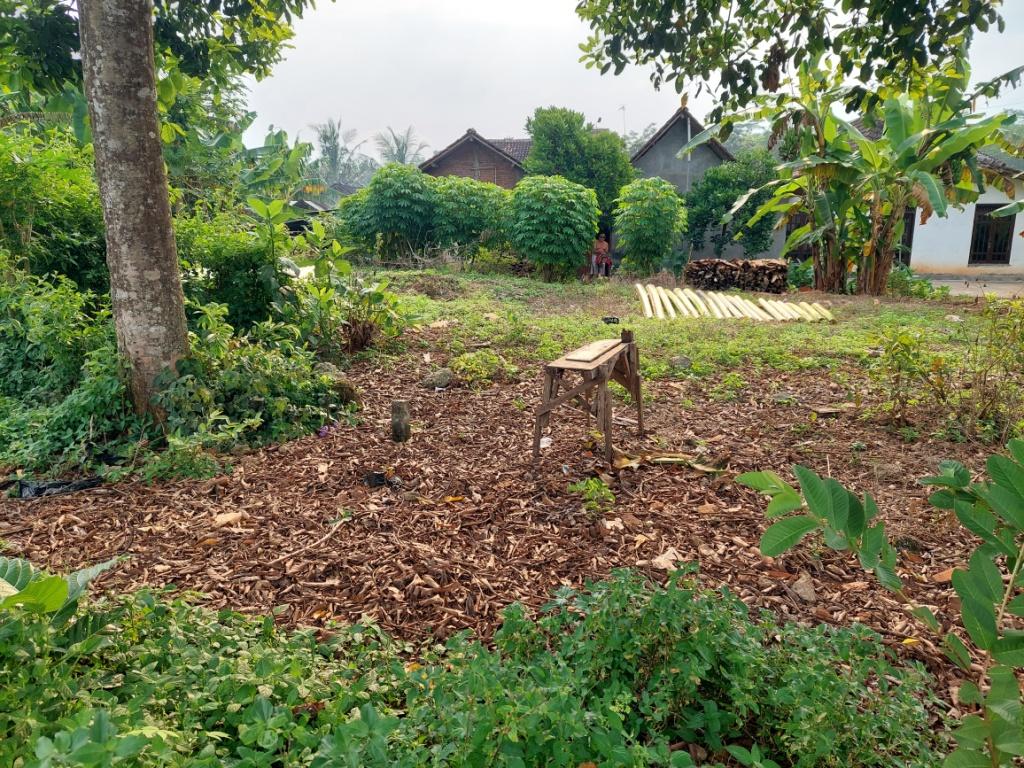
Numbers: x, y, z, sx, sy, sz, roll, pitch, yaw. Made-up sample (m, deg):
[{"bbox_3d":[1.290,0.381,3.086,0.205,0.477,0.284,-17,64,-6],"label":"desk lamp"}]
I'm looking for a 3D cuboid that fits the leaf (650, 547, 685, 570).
[{"bbox_3d":[0.742,0.840,3.400,0.155,0.045,0.120,0,12,0],"label":"leaf"}]

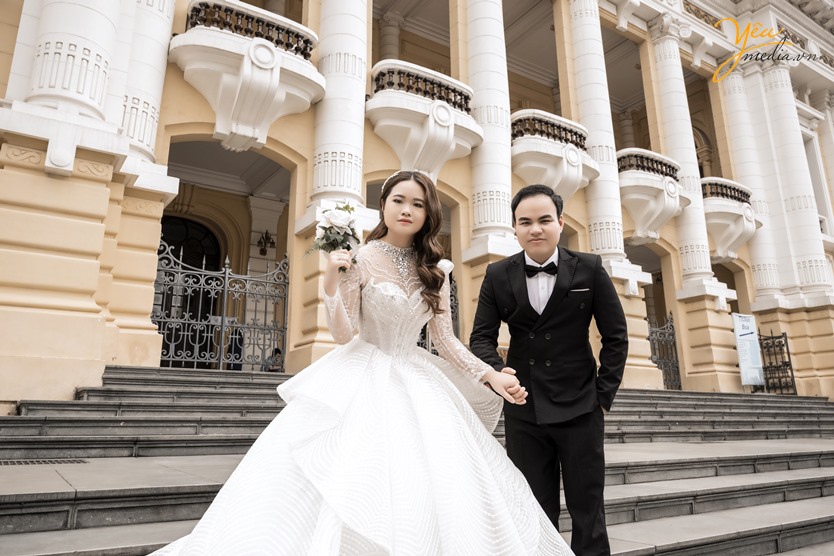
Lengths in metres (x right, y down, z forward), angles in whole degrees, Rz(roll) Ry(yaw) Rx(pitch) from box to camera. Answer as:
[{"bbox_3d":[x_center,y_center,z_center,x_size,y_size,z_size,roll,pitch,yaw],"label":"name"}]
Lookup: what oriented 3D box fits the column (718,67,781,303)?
[{"bbox_3d":[10.638,-3.226,17.577,1.173,8.763,1.035,8,-17,-29],"label":"column"}]

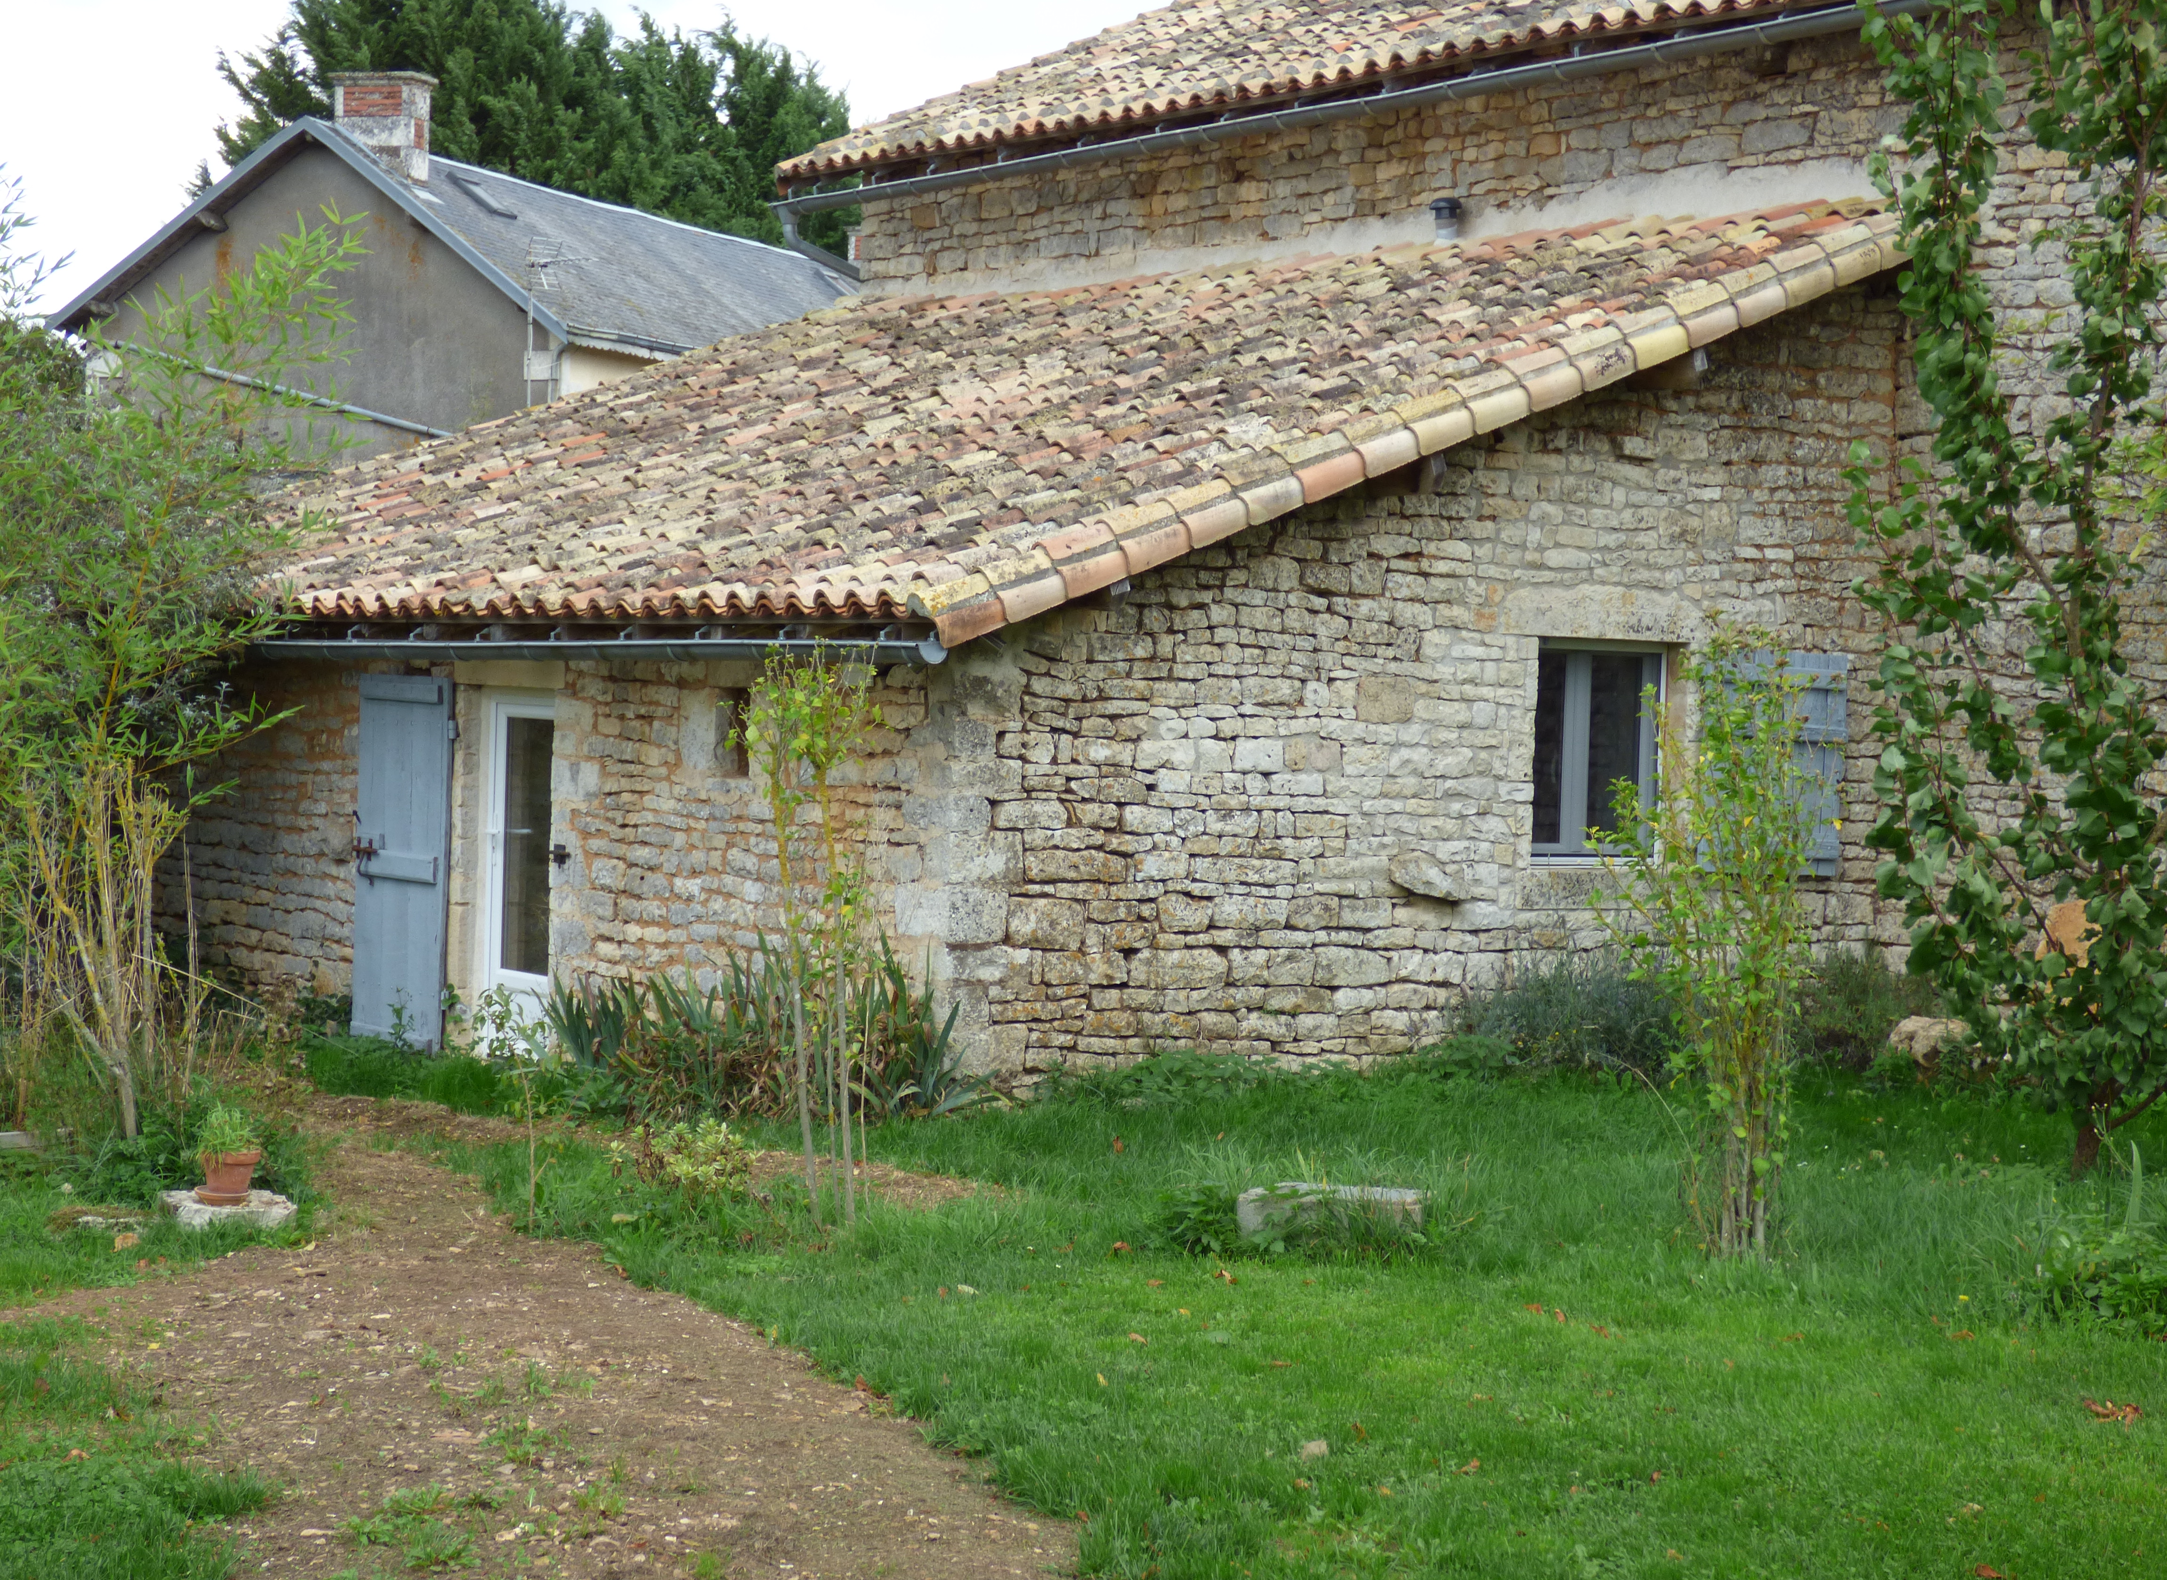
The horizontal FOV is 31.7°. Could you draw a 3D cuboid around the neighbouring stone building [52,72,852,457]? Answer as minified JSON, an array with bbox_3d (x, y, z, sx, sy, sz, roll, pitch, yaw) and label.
[{"bbox_3d":[-6.301,-4.309,52.513,6.800,9.200,15.000,2,1,24],"label":"neighbouring stone building"}]

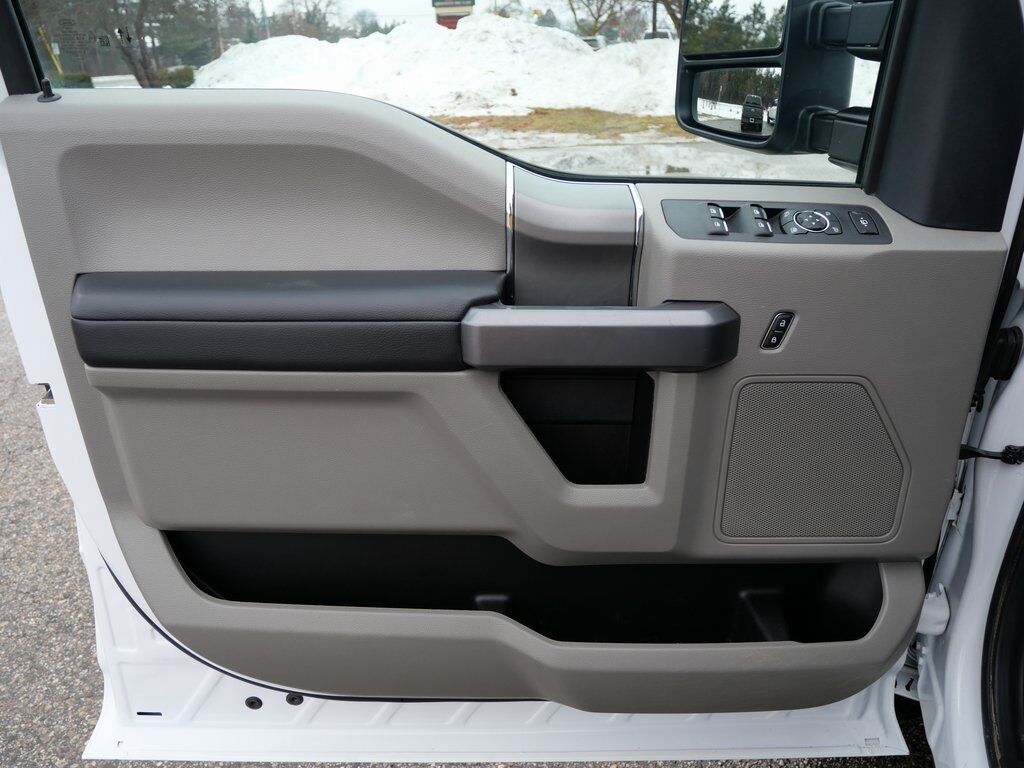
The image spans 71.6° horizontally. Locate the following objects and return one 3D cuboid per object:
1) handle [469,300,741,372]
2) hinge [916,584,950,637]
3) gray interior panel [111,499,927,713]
[{"bbox_3d":[0.080,-0.050,0.672,0.253,0.050,0.065,0,24,0],"label":"handle"},{"bbox_3d":[0.557,0.301,0.959,0.055,0.078,0.055,0,24,0],"label":"hinge"},{"bbox_3d":[0.015,0.278,0.860,0.956,0.295,0.095,0,24,0],"label":"gray interior panel"}]

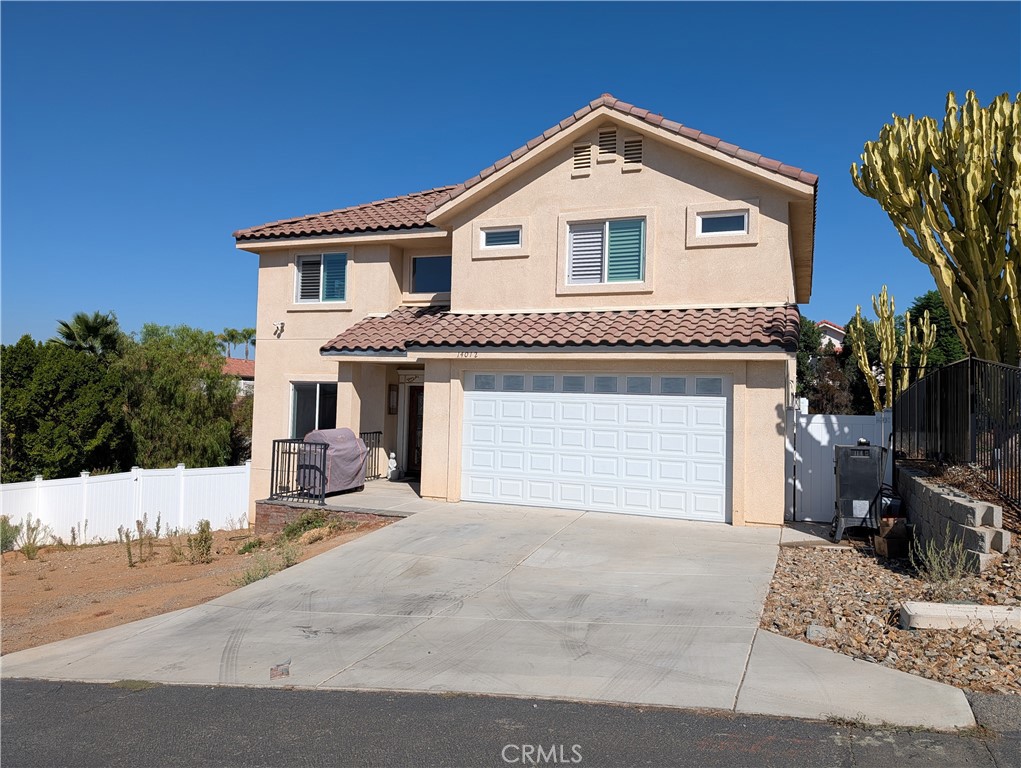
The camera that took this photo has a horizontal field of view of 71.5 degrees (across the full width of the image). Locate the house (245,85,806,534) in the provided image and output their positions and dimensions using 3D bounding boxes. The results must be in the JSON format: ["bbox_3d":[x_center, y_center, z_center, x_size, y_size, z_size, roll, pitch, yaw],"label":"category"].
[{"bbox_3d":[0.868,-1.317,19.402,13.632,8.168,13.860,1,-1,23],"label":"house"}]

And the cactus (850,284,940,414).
[{"bbox_3d":[9.460,-0.550,17.500,2.200,3.750,2.000,1,-1,23],"label":"cactus"}]

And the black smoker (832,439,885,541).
[{"bbox_3d":[5.130,1.556,10.400,0.650,1.460,0.500,1,-2,15],"label":"black smoker"}]

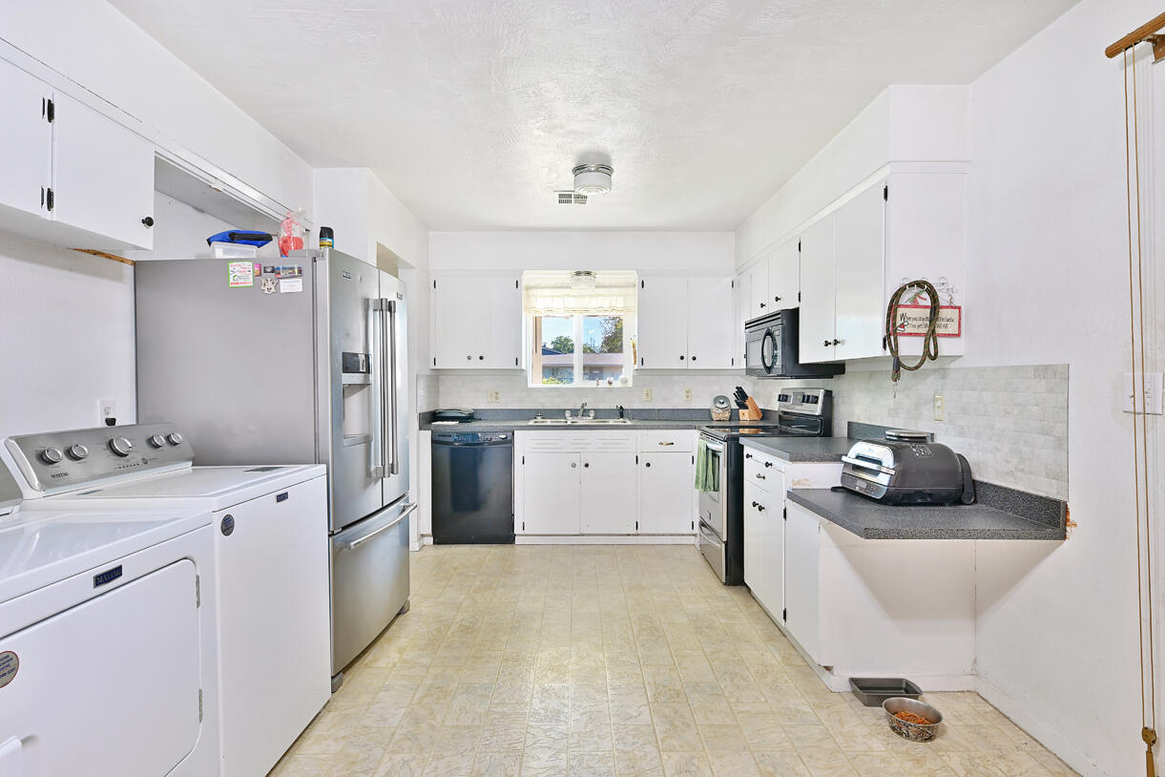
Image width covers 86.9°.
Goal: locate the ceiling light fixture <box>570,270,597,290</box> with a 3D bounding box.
[{"bbox_3d":[0.009,-0.871,5.030,0.215,0.140,0.215,0,1,0],"label":"ceiling light fixture"}]

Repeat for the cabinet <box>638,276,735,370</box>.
[{"bbox_3d":[0.831,-0.542,5.046,0.782,0.773,0.320,0,1,0],"label":"cabinet"}]

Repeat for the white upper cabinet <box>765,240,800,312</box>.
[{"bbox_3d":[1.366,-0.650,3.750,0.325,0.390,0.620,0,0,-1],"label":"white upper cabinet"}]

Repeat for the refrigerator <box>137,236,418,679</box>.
[{"bbox_3d":[-1.360,0.313,2.900,0.870,1.750,0.850,0,0,4],"label":"refrigerator"}]

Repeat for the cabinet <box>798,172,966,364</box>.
[{"bbox_3d":[1.378,-0.497,2.940,0.325,0.735,0.960,0,0,-1],"label":"cabinet"}]

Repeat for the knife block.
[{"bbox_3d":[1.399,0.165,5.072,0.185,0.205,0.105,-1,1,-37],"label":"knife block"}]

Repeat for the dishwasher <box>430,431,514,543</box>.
[{"bbox_3d":[-0.818,0.740,4.860,0.610,0.840,0.590,0,0,0],"label":"dishwasher"}]

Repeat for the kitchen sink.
[{"bbox_3d":[-0.017,0.360,4.894,0.825,0.190,0.520,0,1,0],"label":"kitchen sink"}]

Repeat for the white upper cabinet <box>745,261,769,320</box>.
[{"bbox_3d":[1.382,-0.701,4.279,0.320,0.425,0.510,0,1,0],"label":"white upper cabinet"}]

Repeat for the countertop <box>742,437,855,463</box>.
[{"bbox_3d":[1.216,0.300,3.075,0.640,0.045,0.770,0,0,-1],"label":"countertop"}]

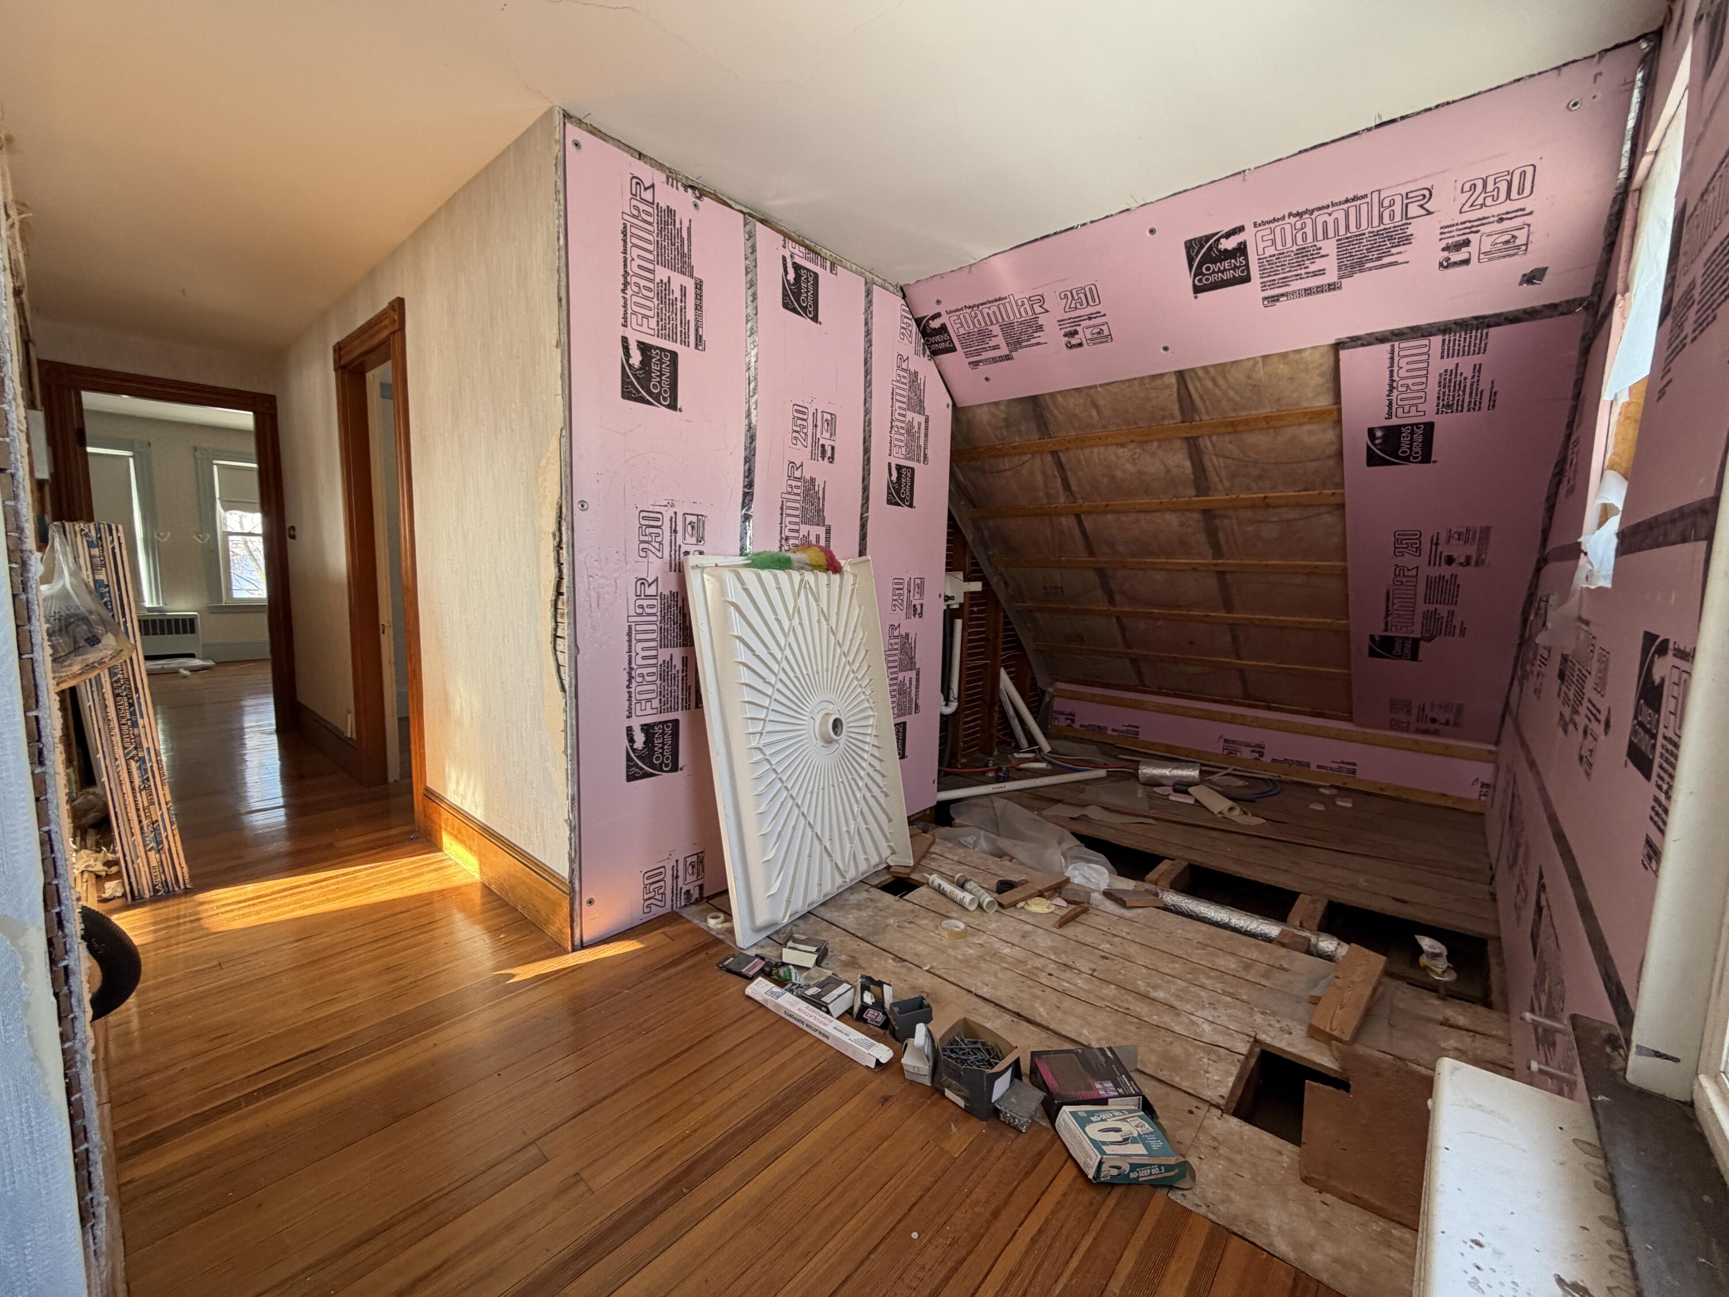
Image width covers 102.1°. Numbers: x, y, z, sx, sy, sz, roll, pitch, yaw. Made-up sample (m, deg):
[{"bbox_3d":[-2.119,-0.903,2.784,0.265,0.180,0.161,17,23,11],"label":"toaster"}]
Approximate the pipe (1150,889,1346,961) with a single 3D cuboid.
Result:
[{"bbox_3d":[1.305,0.939,2.416,0.600,0.090,0.090,7,9,41],"label":"pipe"}]

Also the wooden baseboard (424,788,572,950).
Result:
[{"bbox_3d":[-1.342,0.750,2.499,1.225,0.202,0.022,7,9,40],"label":"wooden baseboard"}]

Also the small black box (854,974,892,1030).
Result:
[{"bbox_3d":[0.022,0.929,1.841,0.083,0.041,0.123,21,8,-2],"label":"small black box"}]

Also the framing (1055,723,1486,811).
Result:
[{"bbox_3d":[2.256,0.701,4.332,2.388,0.065,0.030,7,9,41],"label":"framing"}]

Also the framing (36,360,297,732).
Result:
[{"bbox_3d":[-4.020,-0.475,4.122,0.110,2.130,0.975,7,9,40],"label":"framing"}]

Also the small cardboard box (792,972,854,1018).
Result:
[{"bbox_3d":[-0.099,0.932,1.880,0.108,0.045,0.096,6,8,37],"label":"small cardboard box"}]

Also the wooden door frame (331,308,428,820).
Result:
[{"bbox_3d":[-2.166,-0.340,3.202,0.990,2.150,0.130,7,9,41],"label":"wooden door frame"}]

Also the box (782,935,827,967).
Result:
[{"bbox_3d":[-0.176,0.919,2.107,0.100,0.045,0.078,3,7,16],"label":"box"}]

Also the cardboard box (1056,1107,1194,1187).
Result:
[{"bbox_3d":[0.503,0.977,1.382,0.180,0.048,0.144,9,1,-11],"label":"cardboard box"}]

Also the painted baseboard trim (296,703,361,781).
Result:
[{"bbox_3d":[-3.148,0.523,4.086,1.440,0.200,0.022,7,9,40],"label":"painted baseboard trim"}]

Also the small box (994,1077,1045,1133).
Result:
[{"bbox_3d":[0.338,0.986,1.507,0.067,0.032,0.092,7,9,39],"label":"small box"}]

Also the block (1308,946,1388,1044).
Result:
[{"bbox_3d":[1.377,0.964,1.979,0.088,0.037,0.550,8,9,44],"label":"block"}]

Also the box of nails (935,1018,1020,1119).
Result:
[{"bbox_3d":[0.247,0.932,1.559,0.132,0.112,0.118,7,9,41],"label":"box of nails"}]

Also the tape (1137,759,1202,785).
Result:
[{"bbox_3d":[1.736,0.712,3.979,0.300,0.127,0.127,2,7,2],"label":"tape"}]

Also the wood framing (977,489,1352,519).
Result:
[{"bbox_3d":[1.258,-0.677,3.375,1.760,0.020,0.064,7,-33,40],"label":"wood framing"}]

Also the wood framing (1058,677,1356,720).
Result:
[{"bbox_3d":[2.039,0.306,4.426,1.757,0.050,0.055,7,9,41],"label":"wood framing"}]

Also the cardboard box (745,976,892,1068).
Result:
[{"bbox_3d":[-0.130,0.950,1.788,0.435,0.028,0.054,6,8,37],"label":"cardboard box"}]

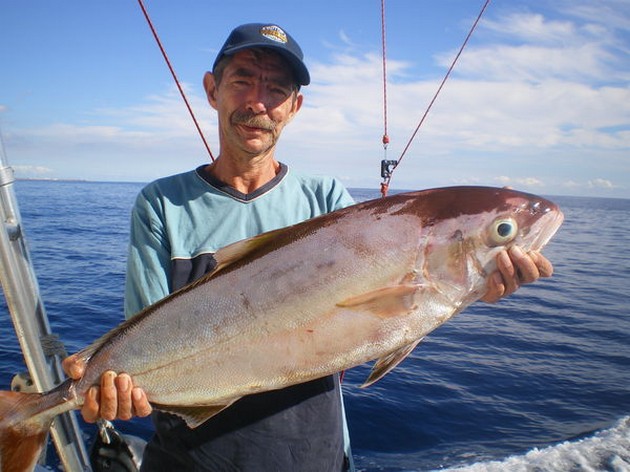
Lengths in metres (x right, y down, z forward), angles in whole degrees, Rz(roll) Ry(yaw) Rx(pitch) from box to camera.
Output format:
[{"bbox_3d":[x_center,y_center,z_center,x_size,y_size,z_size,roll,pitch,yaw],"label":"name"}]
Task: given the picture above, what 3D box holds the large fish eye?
[{"bbox_3d":[0.227,-0.004,0.790,0.035,0.034,0.018,-5,-3,4],"label":"large fish eye"}]

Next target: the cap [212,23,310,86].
[{"bbox_3d":[-0.089,-0.336,1.195,0.172,0.130,0.265,10,-4,-20],"label":"cap"}]

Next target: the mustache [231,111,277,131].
[{"bbox_3d":[-0.107,-0.200,1.135,0.082,0.031,0.028,8,5,-12],"label":"mustache"}]

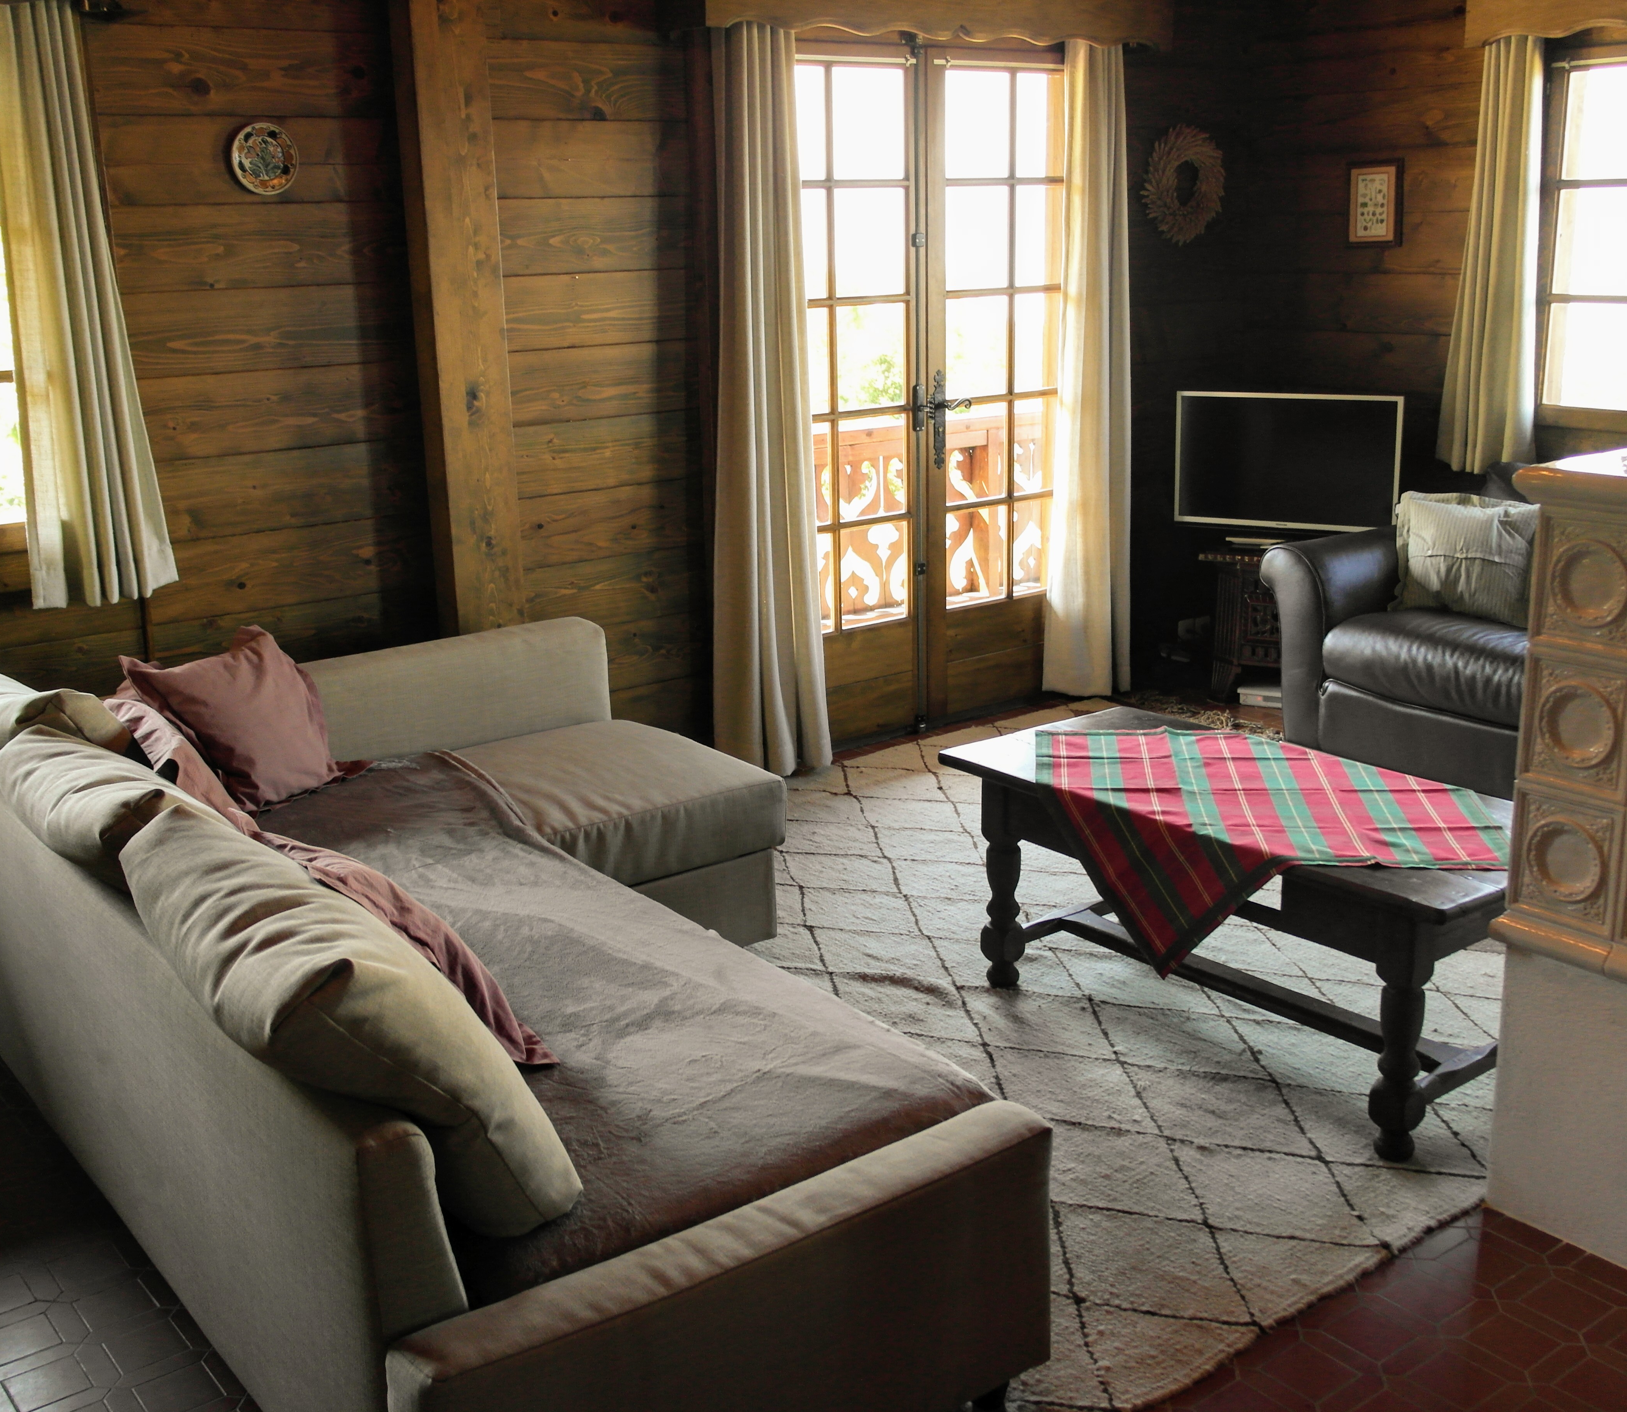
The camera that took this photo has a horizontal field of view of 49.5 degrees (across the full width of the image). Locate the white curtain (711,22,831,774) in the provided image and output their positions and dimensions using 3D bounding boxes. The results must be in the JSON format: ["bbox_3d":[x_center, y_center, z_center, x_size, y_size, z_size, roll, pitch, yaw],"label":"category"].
[{"bbox_3d":[-0.131,-0.838,5.155,0.386,2.169,0.129,-12,18,-36],"label":"white curtain"}]

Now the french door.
[{"bbox_3d":[0.364,-0.970,5.656,1.456,2.140,0.089,-12,18,-36],"label":"french door"}]

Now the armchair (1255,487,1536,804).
[{"bbox_3d":[2.099,-0.245,5.262,0.882,0.872,1.258,-12,18,-36],"label":"armchair"}]

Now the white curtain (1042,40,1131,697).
[{"bbox_3d":[0.937,-1.079,5.966,0.386,2.169,0.119,-12,18,-36],"label":"white curtain"}]

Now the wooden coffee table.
[{"bbox_3d":[0.879,0.418,3.538,0.600,0.519,1.204,-13,19,-37],"label":"wooden coffee table"}]

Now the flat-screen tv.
[{"bbox_3d":[1.589,-0.821,5.935,0.743,0.456,0.069,6,17,26],"label":"flat-screen tv"}]

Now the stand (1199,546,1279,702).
[{"bbox_3d":[1.633,-0.286,6.111,0.495,0.535,0.367,6,17,26],"label":"stand"}]

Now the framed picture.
[{"bbox_3d":[1.886,-1.686,5.931,0.025,0.282,0.215,-12,18,-36],"label":"framed picture"}]

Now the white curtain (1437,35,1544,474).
[{"bbox_3d":[2.150,-1.393,5.530,0.109,1.337,0.327,-12,18,-36],"label":"white curtain"}]

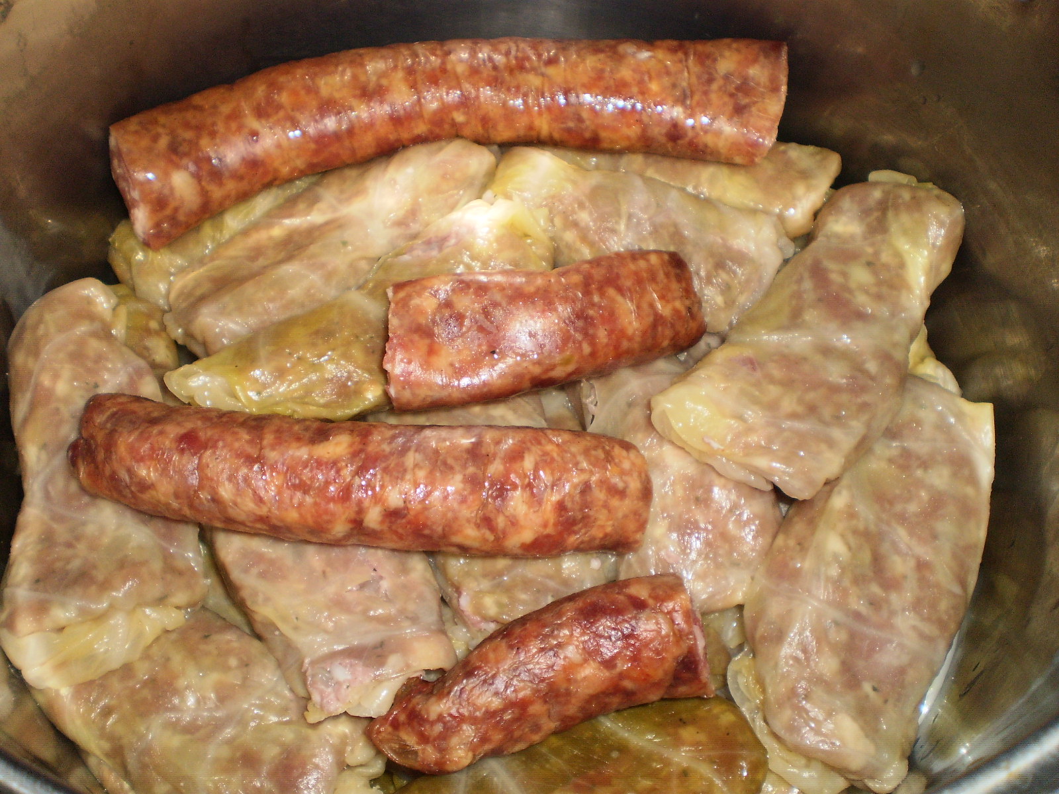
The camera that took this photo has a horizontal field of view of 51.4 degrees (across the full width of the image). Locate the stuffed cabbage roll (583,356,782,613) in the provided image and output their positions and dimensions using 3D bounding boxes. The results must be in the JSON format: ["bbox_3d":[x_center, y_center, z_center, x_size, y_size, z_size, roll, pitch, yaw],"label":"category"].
[{"bbox_3d":[0.039,0.022,0.301,0.050,0.037,0.074,-15,66,-7],"label":"stuffed cabbage roll"}]

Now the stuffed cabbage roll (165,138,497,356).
[{"bbox_3d":[-0.055,-0.048,0.322,0.100,0.036,0.043,-29,68,-13],"label":"stuffed cabbage roll"}]

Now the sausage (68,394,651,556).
[{"bbox_3d":[-0.042,0.020,0.279,0.145,0.038,0.036,3,65,1],"label":"sausage"}]

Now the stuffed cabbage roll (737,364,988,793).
[{"bbox_3d":[0.091,0.045,0.288,0.052,0.040,0.104,17,66,8],"label":"stuffed cabbage roll"}]

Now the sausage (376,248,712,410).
[{"bbox_3d":[0.005,-0.019,0.293,0.085,0.033,0.035,-9,65,-4],"label":"sausage"}]

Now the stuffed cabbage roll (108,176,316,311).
[{"bbox_3d":[-0.090,-0.055,0.338,0.075,0.035,0.042,-29,68,-13],"label":"stuffed cabbage roll"}]

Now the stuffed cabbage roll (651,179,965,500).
[{"bbox_3d":[0.082,-0.022,0.302,0.050,0.036,0.098,33,69,14],"label":"stuffed cabbage roll"}]

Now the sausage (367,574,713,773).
[{"bbox_3d":[0.003,0.069,0.271,0.085,0.030,0.034,-16,66,-7],"label":"sausage"}]

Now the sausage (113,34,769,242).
[{"bbox_3d":[-0.021,-0.078,0.312,0.185,0.035,0.049,-8,65,-4],"label":"sausage"}]

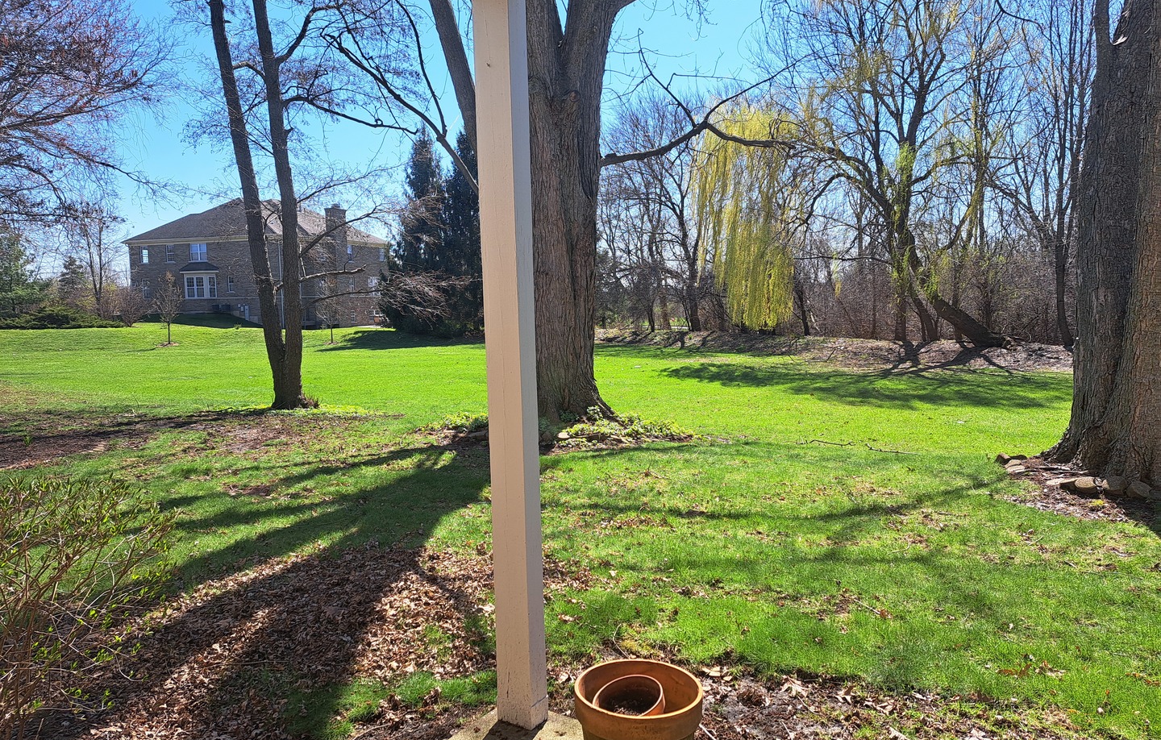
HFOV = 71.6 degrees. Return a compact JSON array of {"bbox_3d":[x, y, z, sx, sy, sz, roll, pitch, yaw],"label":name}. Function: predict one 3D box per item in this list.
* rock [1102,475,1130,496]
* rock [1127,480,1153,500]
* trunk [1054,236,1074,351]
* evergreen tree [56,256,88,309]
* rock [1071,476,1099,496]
[{"bbox_3d":[4.084,0.879,6.135,0.180,0.105,0.180,2,6,34],"label":"rock"},{"bbox_3d":[4.174,0.889,6.001,0.180,0.105,0.180,2,6,35],"label":"rock"},{"bbox_3d":[11.001,-1.784,18.300,0.450,2.650,0.420,2,6,31],"label":"trunk"},{"bbox_3d":[-44.208,-7.454,70.000,2.600,4.900,2.600,-5,6,-32],"label":"evergreen tree"},{"bbox_3d":[3.861,0.883,6.160,0.180,0.105,0.180,2,6,32],"label":"rock"}]

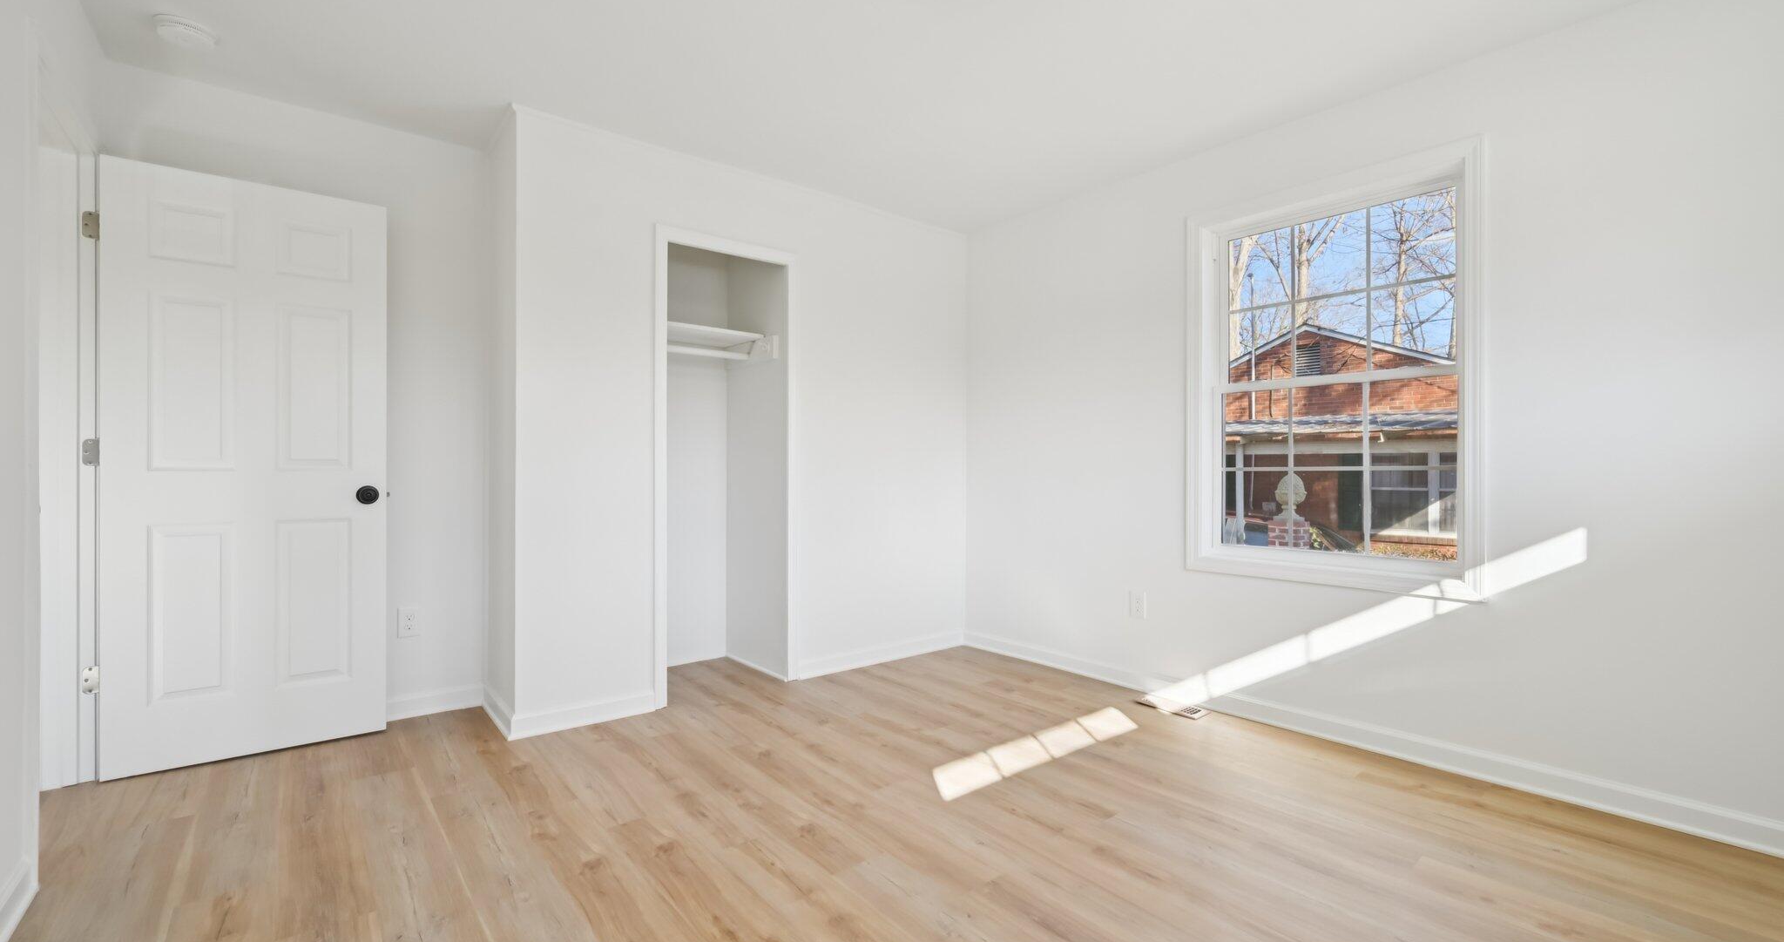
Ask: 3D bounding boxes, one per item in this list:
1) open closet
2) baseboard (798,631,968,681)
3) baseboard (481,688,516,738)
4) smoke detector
[{"bbox_3d":[-0.927,-0.005,3.646,0.635,2.040,0.603,0,1,-39],"label":"open closet"},{"bbox_3d":[0.000,0.971,4.018,1.160,0.085,0.028,0,1,-39],"label":"baseboard"},{"bbox_3d":[-1.605,0.976,3.030,0.028,0.085,0.533,0,1,-39],"label":"baseboard"},{"bbox_3d":[-2.216,-1.378,2.336,0.150,0.040,0.150,0,1,-39],"label":"smoke detector"}]

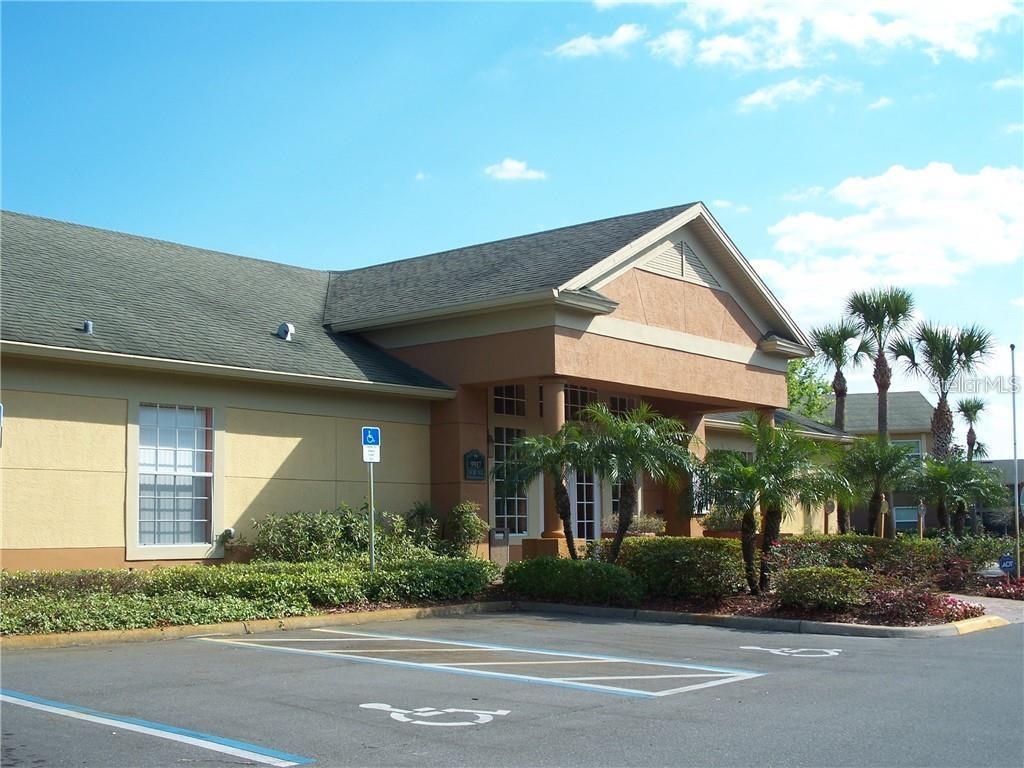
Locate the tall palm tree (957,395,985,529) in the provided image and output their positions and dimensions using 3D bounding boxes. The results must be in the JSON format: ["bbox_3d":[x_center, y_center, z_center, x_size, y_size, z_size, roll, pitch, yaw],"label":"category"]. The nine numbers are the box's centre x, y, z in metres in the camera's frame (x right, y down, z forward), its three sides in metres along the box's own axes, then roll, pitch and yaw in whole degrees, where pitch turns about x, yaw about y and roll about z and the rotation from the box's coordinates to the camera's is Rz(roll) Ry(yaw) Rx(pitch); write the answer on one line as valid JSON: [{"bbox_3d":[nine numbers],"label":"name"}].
[{"bbox_3d":[30.232,5.490,83.536,1.981,9.376,1.981,-4,-7,40],"label":"tall palm tree"}]

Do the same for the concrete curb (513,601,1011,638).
[{"bbox_3d":[3.015,3.017,16.838,6.044,0.150,3.450,-4,-7,40],"label":"concrete curb"}]

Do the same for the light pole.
[{"bbox_3d":[9.588,1.494,24.176,0.110,4.525,0.110,-4,-7,40],"label":"light pole"}]

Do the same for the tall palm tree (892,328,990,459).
[{"bbox_3d":[11.422,1.615,33.681,2.726,6.442,2.726,-4,-7,40],"label":"tall palm tree"}]

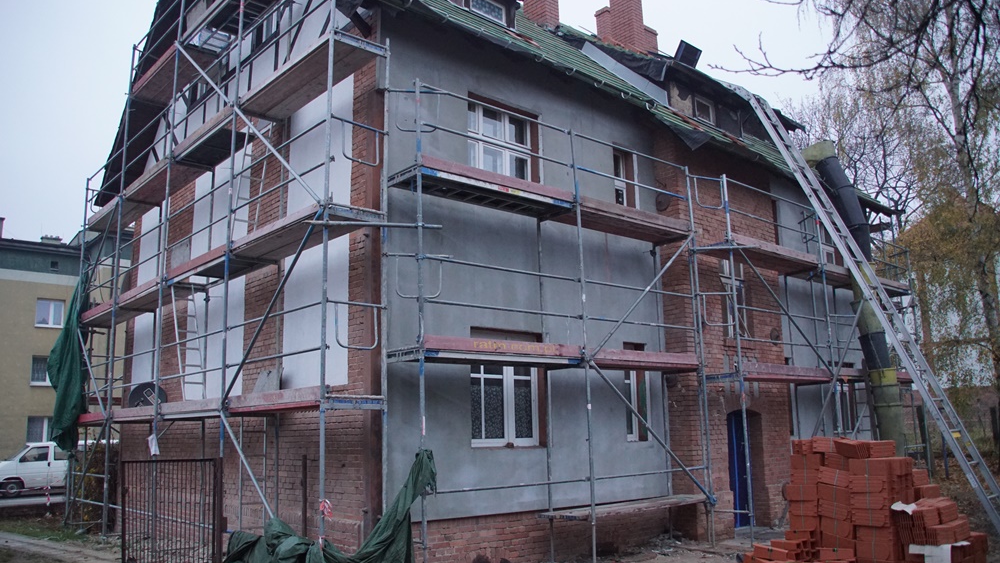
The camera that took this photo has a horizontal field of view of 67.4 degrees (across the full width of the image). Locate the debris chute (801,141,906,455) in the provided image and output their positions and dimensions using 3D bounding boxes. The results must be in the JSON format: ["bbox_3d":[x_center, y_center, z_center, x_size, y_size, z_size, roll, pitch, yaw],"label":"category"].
[{"bbox_3d":[6.660,0.530,13.850,0.950,6.200,0.750,-15,-9,33],"label":"debris chute"}]

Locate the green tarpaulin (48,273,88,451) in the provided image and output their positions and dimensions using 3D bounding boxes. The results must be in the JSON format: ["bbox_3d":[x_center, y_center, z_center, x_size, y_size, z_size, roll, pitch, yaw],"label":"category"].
[{"bbox_3d":[-8.927,1.694,15.500,0.680,3.550,0.500,7,-14,-41],"label":"green tarpaulin"}]

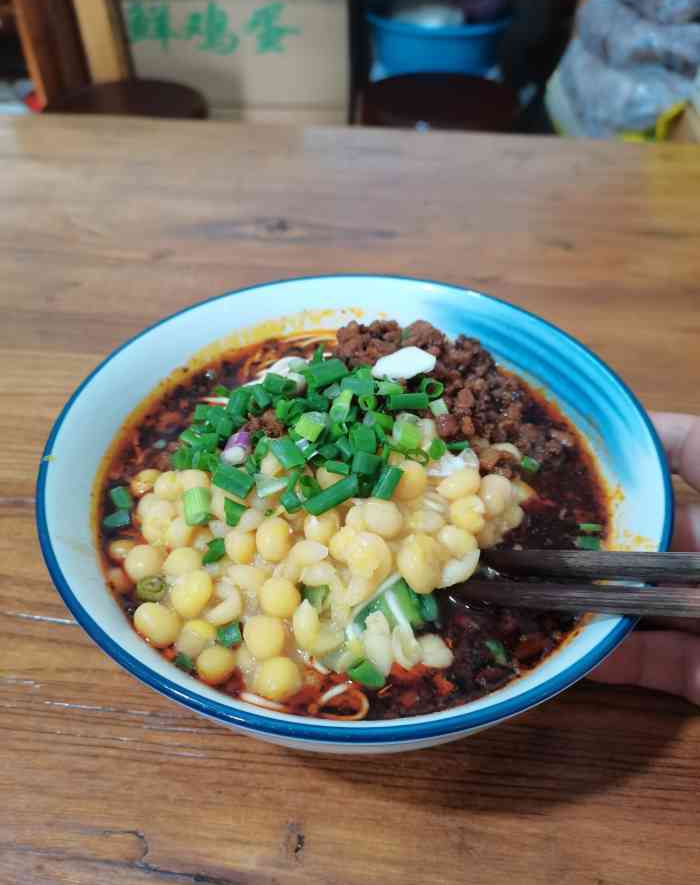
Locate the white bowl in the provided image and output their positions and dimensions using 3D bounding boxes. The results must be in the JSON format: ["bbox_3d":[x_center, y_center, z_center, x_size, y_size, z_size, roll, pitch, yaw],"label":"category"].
[{"bbox_3d":[0.002,0.023,0.233,0.180,0.071,0.180,0,45,0],"label":"white bowl"}]

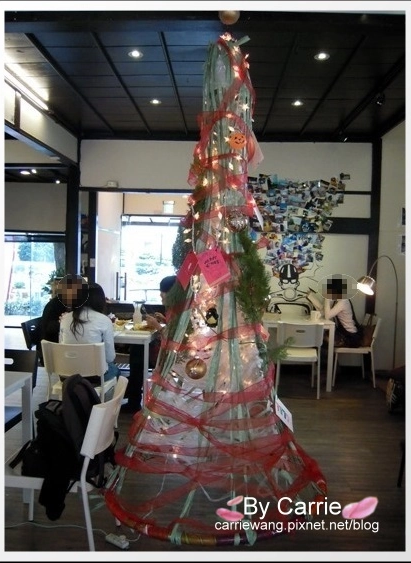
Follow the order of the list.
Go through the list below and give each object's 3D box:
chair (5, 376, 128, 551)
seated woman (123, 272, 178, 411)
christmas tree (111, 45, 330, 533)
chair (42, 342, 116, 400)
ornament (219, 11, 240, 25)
[{"bbox_3d":[-0.673,0.879,2.138,0.500,0.770,0.480,2,3,4],"label":"chair"},{"bbox_3d":[-0.387,0.556,4.250,0.760,1.240,0.470,1,3,2],"label":"seated woman"},{"bbox_3d":[0.093,-0.102,2.767,1.330,2.710,1.330,1,3,2],"label":"christmas tree"},{"bbox_3d":[-0.935,0.806,3.489,0.480,0.770,0.500,2,3,3],"label":"chair"},{"bbox_3d":[0.139,-1.537,2.620,0.125,0.125,0.125,1,3,2],"label":"ornament"}]

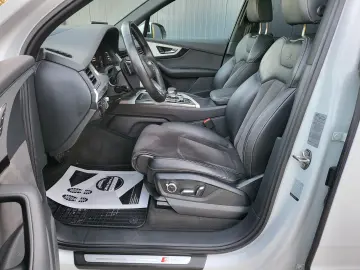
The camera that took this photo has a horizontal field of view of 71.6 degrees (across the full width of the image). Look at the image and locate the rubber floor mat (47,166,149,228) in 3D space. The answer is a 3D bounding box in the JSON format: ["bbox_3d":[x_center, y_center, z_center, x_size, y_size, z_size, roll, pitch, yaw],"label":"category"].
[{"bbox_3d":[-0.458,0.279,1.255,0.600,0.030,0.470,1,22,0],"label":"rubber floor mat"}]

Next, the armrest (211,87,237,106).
[{"bbox_3d":[0.351,-0.227,1.522,0.320,0.067,0.280,1,22,0],"label":"armrest"}]

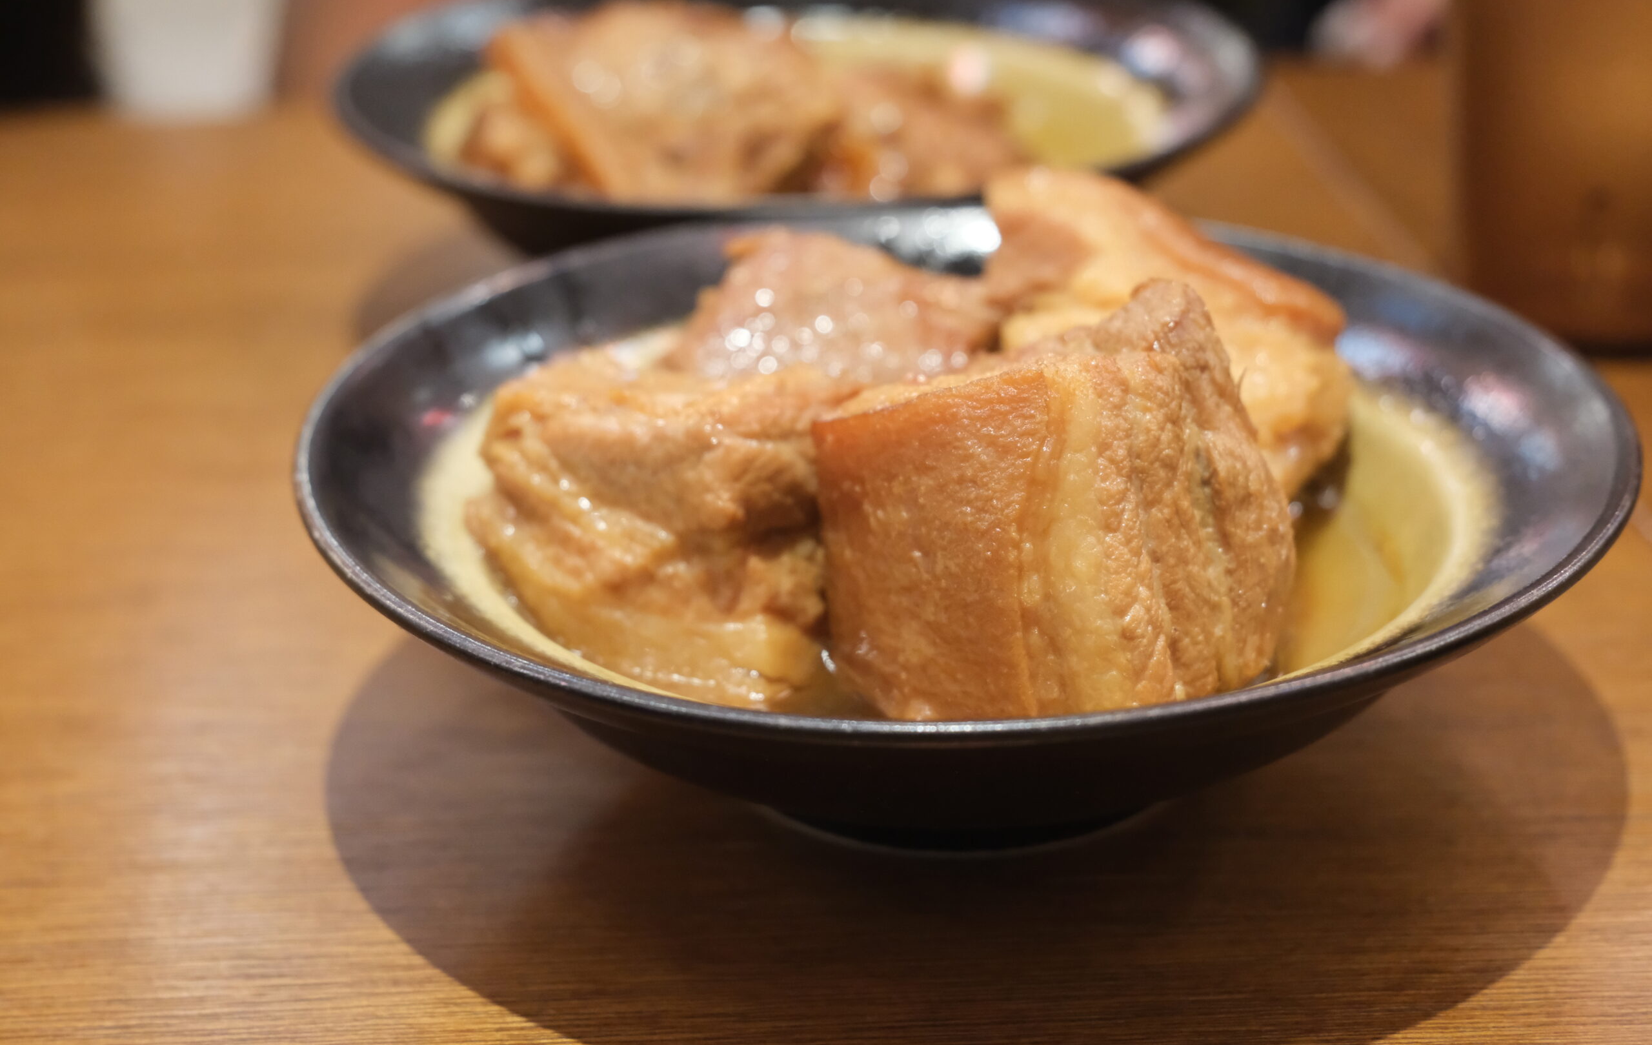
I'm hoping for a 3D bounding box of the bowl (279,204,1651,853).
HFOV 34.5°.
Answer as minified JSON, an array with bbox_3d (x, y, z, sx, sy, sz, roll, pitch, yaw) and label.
[{"bbox_3d":[0.019,0.007,0.381,0.183,0.051,0.183,-2,25,0],"label":"bowl"}]

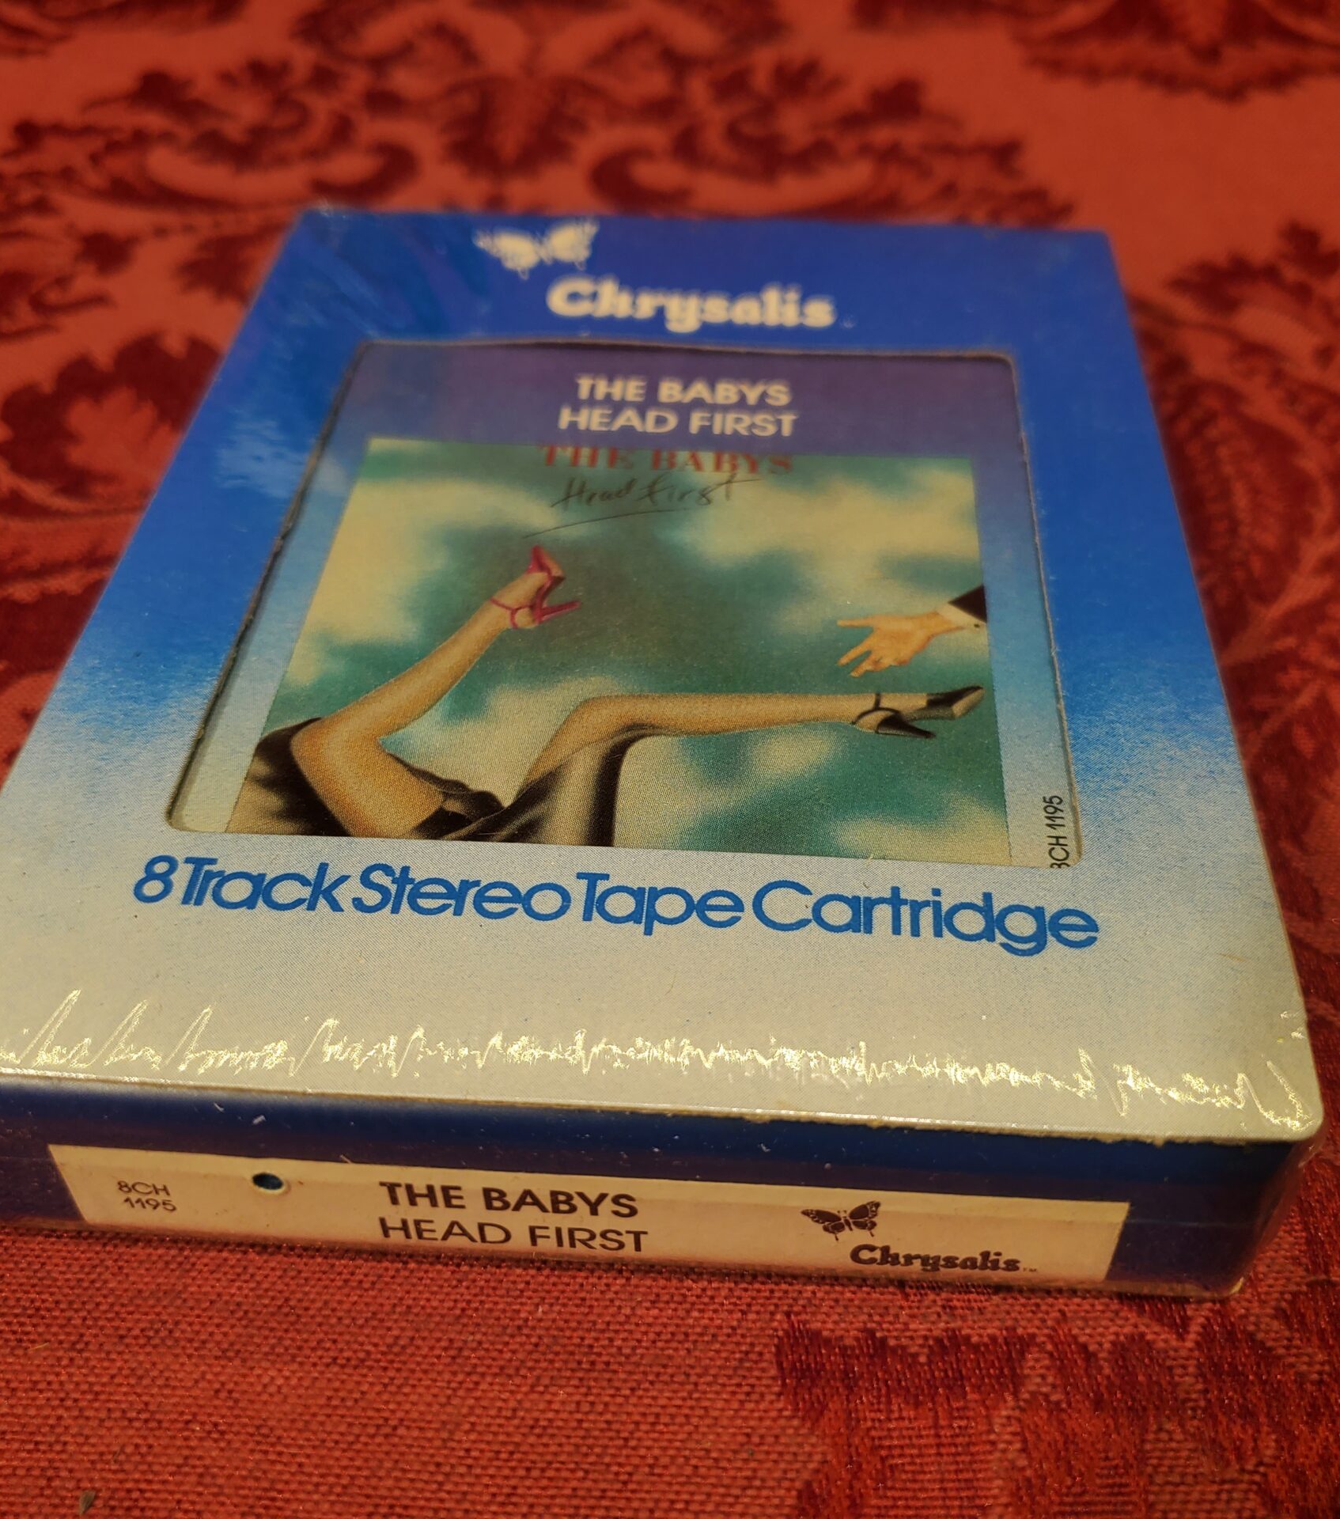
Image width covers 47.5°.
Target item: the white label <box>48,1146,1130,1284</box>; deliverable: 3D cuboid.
[{"bbox_3d":[-0.007,0.036,0.119,0.083,0.012,0.001,2,46,4],"label":"white label"}]

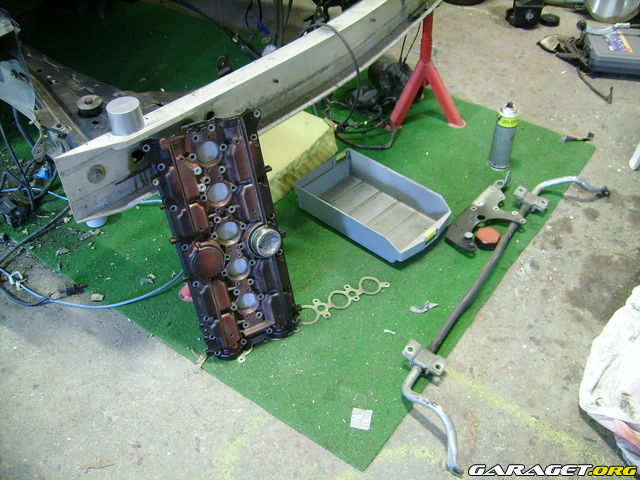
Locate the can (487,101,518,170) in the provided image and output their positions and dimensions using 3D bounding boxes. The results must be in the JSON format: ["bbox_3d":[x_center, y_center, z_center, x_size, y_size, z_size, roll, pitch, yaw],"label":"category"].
[{"bbox_3d":[0.568,-0.317,1.981,0.066,0.220,0.066,0,42,0],"label":"can"}]

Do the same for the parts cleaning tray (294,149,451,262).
[{"bbox_3d":[0.150,-0.098,1.833,0.383,0.088,0.238,32,50,31],"label":"parts cleaning tray"}]

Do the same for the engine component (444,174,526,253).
[{"bbox_3d":[0.491,-0.071,1.826,0.150,0.055,0.350,23,47,24],"label":"engine component"}]

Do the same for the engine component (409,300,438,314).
[{"bbox_3d":[0.257,0.162,1.596,0.076,0.014,0.035,-9,42,-10],"label":"engine component"}]

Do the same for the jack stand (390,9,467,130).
[{"bbox_3d":[0.364,-0.607,2.173,0.265,0.400,0.250,0,42,0],"label":"jack stand"}]

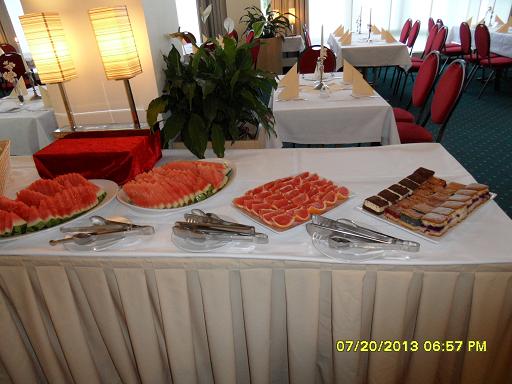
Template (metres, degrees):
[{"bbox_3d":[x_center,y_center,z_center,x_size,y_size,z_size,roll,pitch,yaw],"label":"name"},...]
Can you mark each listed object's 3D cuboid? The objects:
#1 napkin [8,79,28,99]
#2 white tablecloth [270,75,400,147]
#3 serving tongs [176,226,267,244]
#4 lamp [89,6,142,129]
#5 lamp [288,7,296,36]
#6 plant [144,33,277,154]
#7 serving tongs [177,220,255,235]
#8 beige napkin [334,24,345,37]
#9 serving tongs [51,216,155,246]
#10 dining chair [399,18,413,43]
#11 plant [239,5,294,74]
[{"bbox_3d":[-2.022,-0.912,3.068,0.150,0.165,0.120,-1,30,5],"label":"napkin"},{"bbox_3d":[0.597,-0.527,3.122,0.840,0.750,1.200,-1,29,7],"label":"white tablecloth"},{"bbox_3d":[-0.107,0.130,1.057,0.300,0.035,0.060,3,30,13],"label":"serving tongs"},{"bbox_3d":[-0.544,-0.484,1.468,0.125,0.480,0.125,-1,29,7],"label":"lamp"},{"bbox_3d":[0.685,-3.172,6.613,0.130,0.460,0.130,-1,29,7],"label":"lamp"},{"bbox_3d":[-0.205,-0.545,1.847,0.620,0.520,0.600,-1,29,7],"label":"plant"},{"bbox_3d":[-0.137,0.119,1.159,0.276,0.040,0.050,3,30,11],"label":"serving tongs"},{"bbox_3d":[1.271,-2.428,5.354,0.160,0.170,0.140,-1,30,5],"label":"beige napkin"},{"bbox_3d":[-0.515,0.127,1.196,0.310,0.045,0.120,-1,30,5],"label":"serving tongs"},{"bbox_3d":[2.349,-2.528,6.282,0.580,0.930,0.460,-1,29,7],"label":"dining chair"},{"bbox_3d":[0.190,-2.312,5.766,0.860,1.280,0.800,-1,29,7],"label":"plant"}]

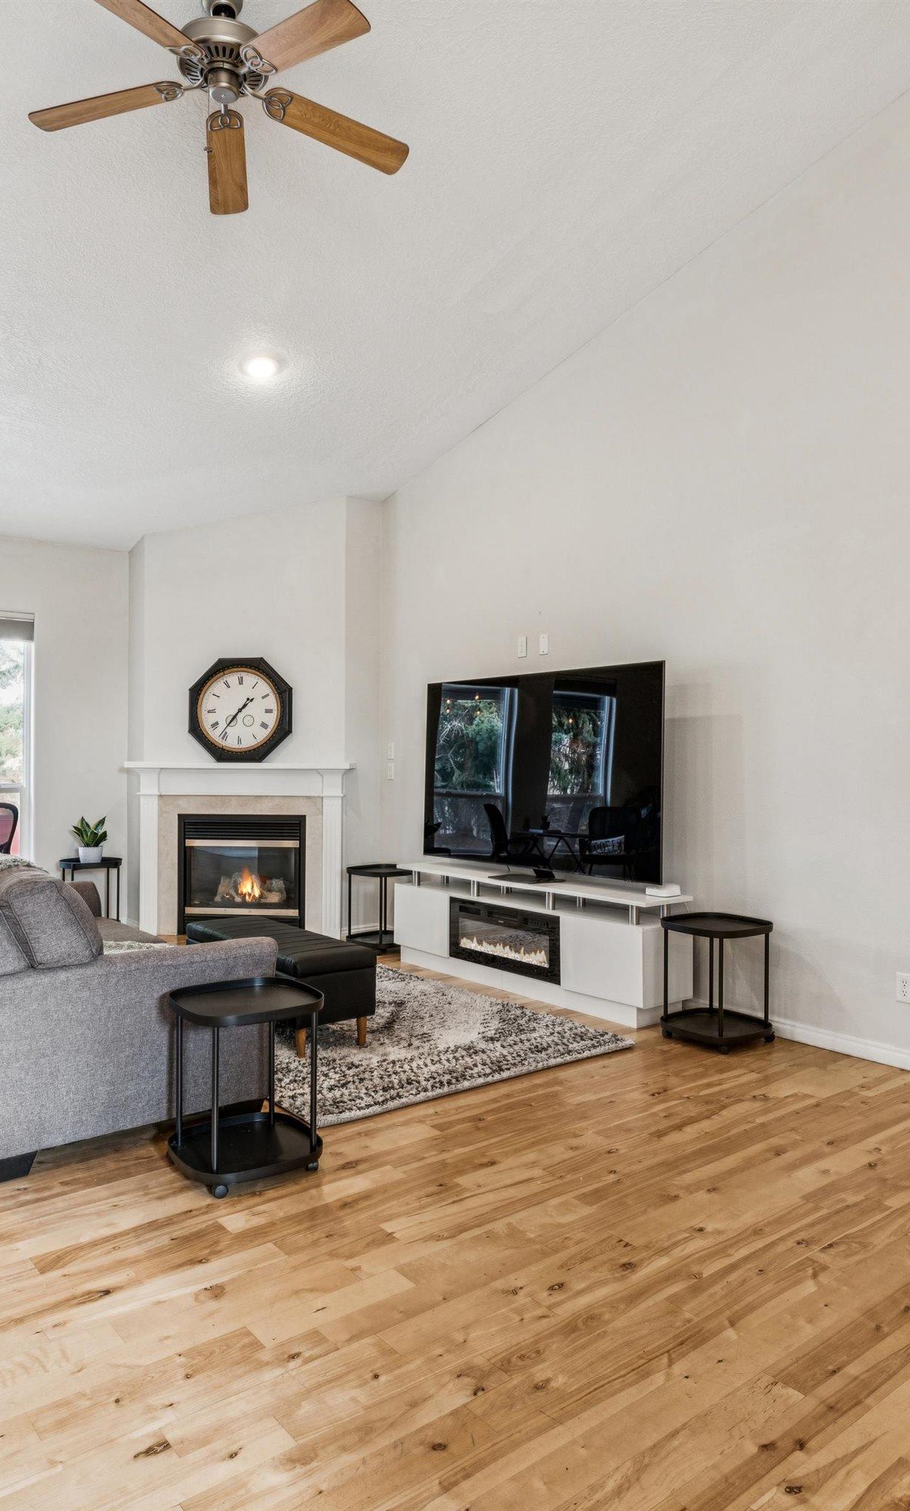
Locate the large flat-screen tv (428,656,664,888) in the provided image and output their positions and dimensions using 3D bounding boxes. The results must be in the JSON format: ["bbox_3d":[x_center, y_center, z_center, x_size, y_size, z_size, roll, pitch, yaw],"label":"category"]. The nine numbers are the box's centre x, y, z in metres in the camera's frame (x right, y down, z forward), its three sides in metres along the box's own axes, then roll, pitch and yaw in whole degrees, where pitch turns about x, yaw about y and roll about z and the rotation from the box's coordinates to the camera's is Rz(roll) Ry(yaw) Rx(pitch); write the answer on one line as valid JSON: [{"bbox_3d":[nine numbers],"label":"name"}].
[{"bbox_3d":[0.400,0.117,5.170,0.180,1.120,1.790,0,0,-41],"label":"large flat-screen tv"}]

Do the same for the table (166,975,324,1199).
[{"bbox_3d":[-0.640,1.007,2.911,0.420,0.528,0.400,0,0,-38],"label":"table"}]

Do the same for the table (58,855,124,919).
[{"bbox_3d":[-2.530,1.012,6.570,0.405,0.546,0.405,0,0,-38],"label":"table"}]

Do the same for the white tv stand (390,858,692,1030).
[{"bbox_3d":[0.396,0.985,5.203,0.380,0.590,1.980,0,0,-38],"label":"white tv stand"}]

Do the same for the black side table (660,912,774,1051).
[{"bbox_3d":[1.186,1.018,4.266,0.415,0.530,0.415,0,0,-41],"label":"black side table"}]

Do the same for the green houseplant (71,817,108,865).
[{"bbox_3d":[-2.533,0.590,6.561,0.260,0.325,0.240,0,0,7],"label":"green houseplant"}]

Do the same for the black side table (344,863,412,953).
[{"bbox_3d":[-0.471,1.016,6.213,0.410,0.535,0.415,0,0,-41],"label":"black side table"}]

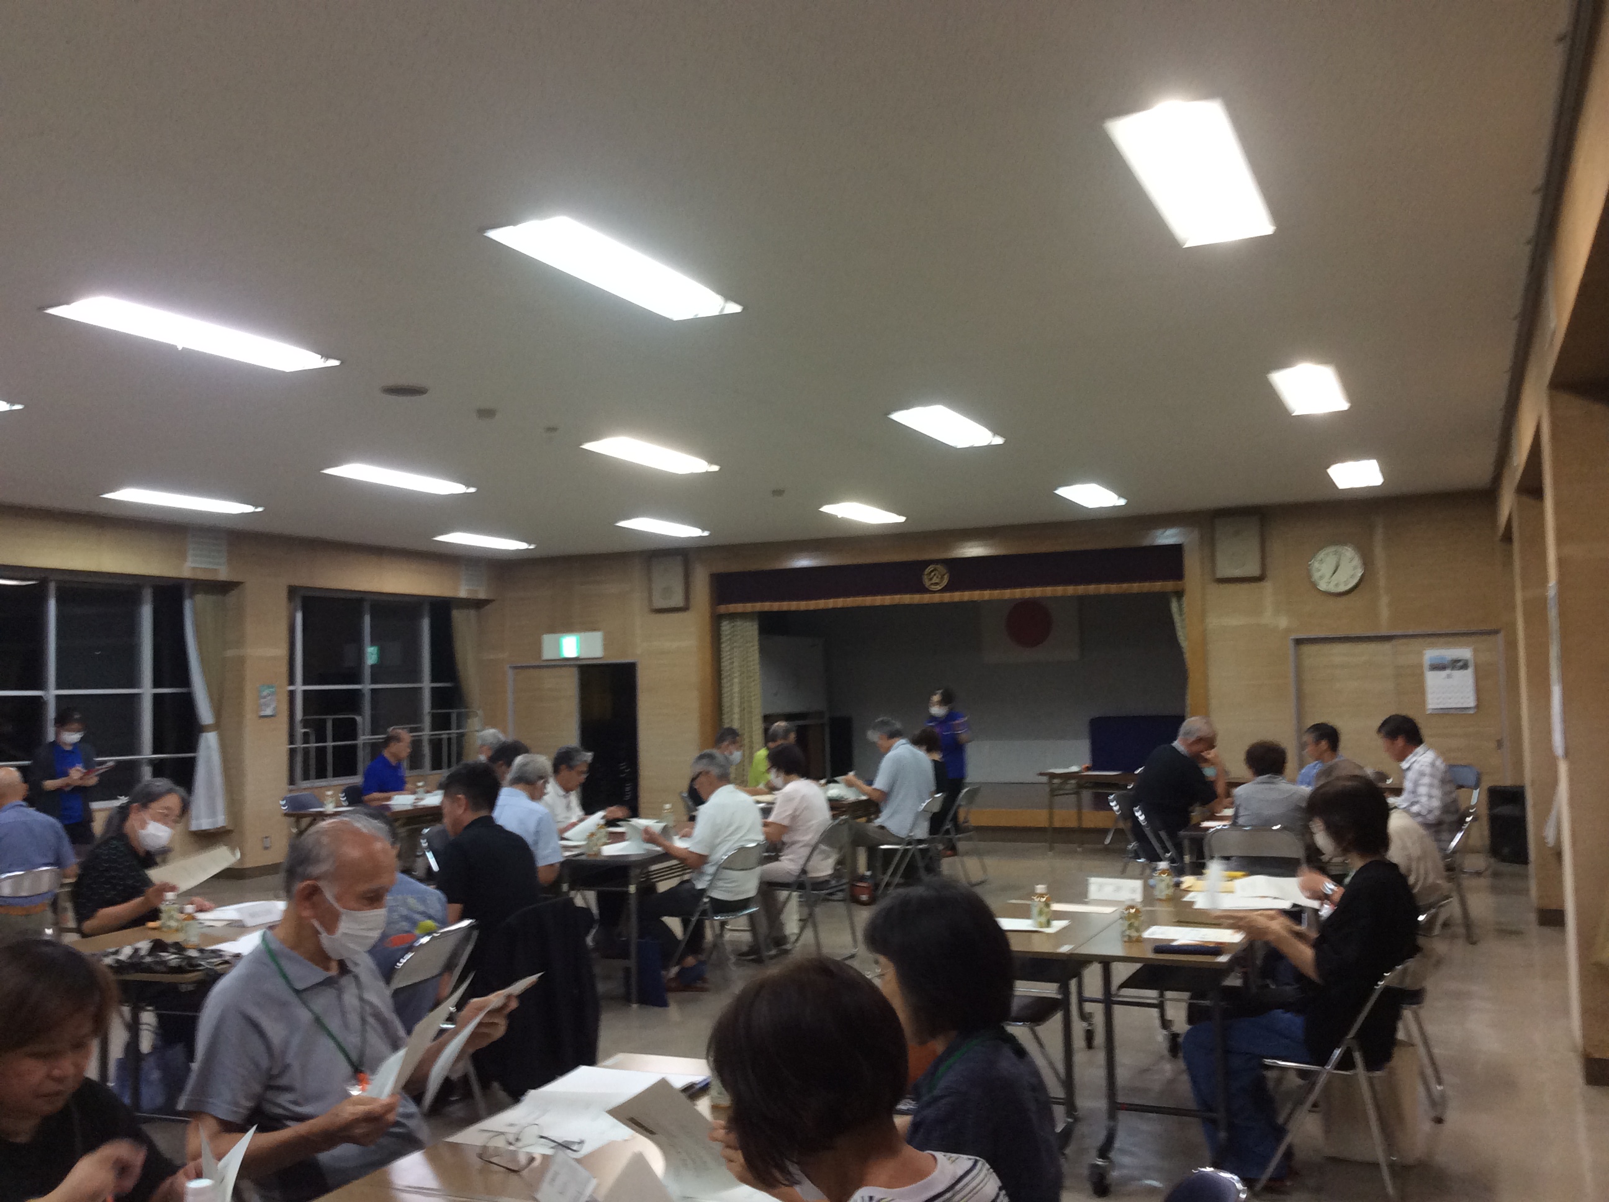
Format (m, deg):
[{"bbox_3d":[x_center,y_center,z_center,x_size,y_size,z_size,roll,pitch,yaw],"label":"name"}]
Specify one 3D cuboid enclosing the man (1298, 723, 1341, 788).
[{"bbox_3d":[3.332,1.390,9.896,0.720,1.170,0.490,-3,-4,24],"label":"man"}]

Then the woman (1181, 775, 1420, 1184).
[{"bbox_3d":[1.456,1.111,4.381,0.680,1.180,0.460,-3,-4,24],"label":"woman"}]

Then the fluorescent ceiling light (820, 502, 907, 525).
[{"bbox_3d":[0.534,-0.760,12.936,0.310,0.090,1.250,-3,-4,24],"label":"fluorescent ceiling light"}]

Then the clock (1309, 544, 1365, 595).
[{"bbox_3d":[4.416,-0.261,12.331,0.430,0.430,0.060,-3,-4,24],"label":"clock"}]

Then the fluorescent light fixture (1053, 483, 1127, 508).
[{"bbox_3d":[2.253,-0.847,11.710,0.300,0.080,1.260,-3,-4,24],"label":"fluorescent light fixture"}]

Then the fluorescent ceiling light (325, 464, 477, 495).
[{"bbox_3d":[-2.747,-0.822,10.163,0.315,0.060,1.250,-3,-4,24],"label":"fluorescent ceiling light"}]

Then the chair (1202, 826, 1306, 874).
[{"bbox_3d":[2.291,1.499,7.418,0.460,0.760,0.500,-3,-4,24],"label":"chair"}]

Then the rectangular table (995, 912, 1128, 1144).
[{"bbox_3d":[0.913,1.410,5.153,0.450,0.700,1.800,-3,-4,24],"label":"rectangular table"}]

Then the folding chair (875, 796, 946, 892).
[{"bbox_3d":[0.731,1.726,10.532,0.480,0.750,0.450,-3,-4,19],"label":"folding chair"}]

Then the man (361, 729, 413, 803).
[{"bbox_3d":[-3.085,1.601,11.289,0.740,1.240,0.500,-3,-4,19],"label":"man"}]

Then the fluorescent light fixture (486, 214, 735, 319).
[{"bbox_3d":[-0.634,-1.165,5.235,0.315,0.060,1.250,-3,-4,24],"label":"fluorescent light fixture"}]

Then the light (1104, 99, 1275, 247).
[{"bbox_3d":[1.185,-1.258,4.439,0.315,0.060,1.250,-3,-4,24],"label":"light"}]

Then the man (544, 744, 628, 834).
[{"bbox_3d":[-1.180,1.400,8.251,0.740,1.190,0.500,-3,-4,26],"label":"man"}]

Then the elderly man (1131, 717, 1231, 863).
[{"bbox_3d":[2.366,1.347,9.120,0.750,1.260,0.500,-2,-4,17],"label":"elderly man"}]

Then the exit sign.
[{"bbox_3d":[-2.447,0.482,15.793,0.767,0.273,0.070,-3,-4,24],"label":"exit sign"}]

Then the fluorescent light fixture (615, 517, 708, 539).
[{"bbox_3d":[-1.290,-0.667,13.731,0.310,0.090,1.250,-3,-4,24],"label":"fluorescent light fixture"}]

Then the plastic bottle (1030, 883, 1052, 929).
[{"bbox_3d":[0.756,0.972,4.739,0.065,0.134,0.065,-3,-4,24],"label":"plastic bottle"}]

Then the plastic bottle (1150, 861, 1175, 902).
[{"bbox_3d":[1.273,0.991,5.281,0.065,0.134,0.065,-3,-4,24],"label":"plastic bottle"}]

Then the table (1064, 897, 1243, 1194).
[{"bbox_3d":[1.363,1.423,5.106,0.450,0.700,1.800,-3,-4,24],"label":"table"}]

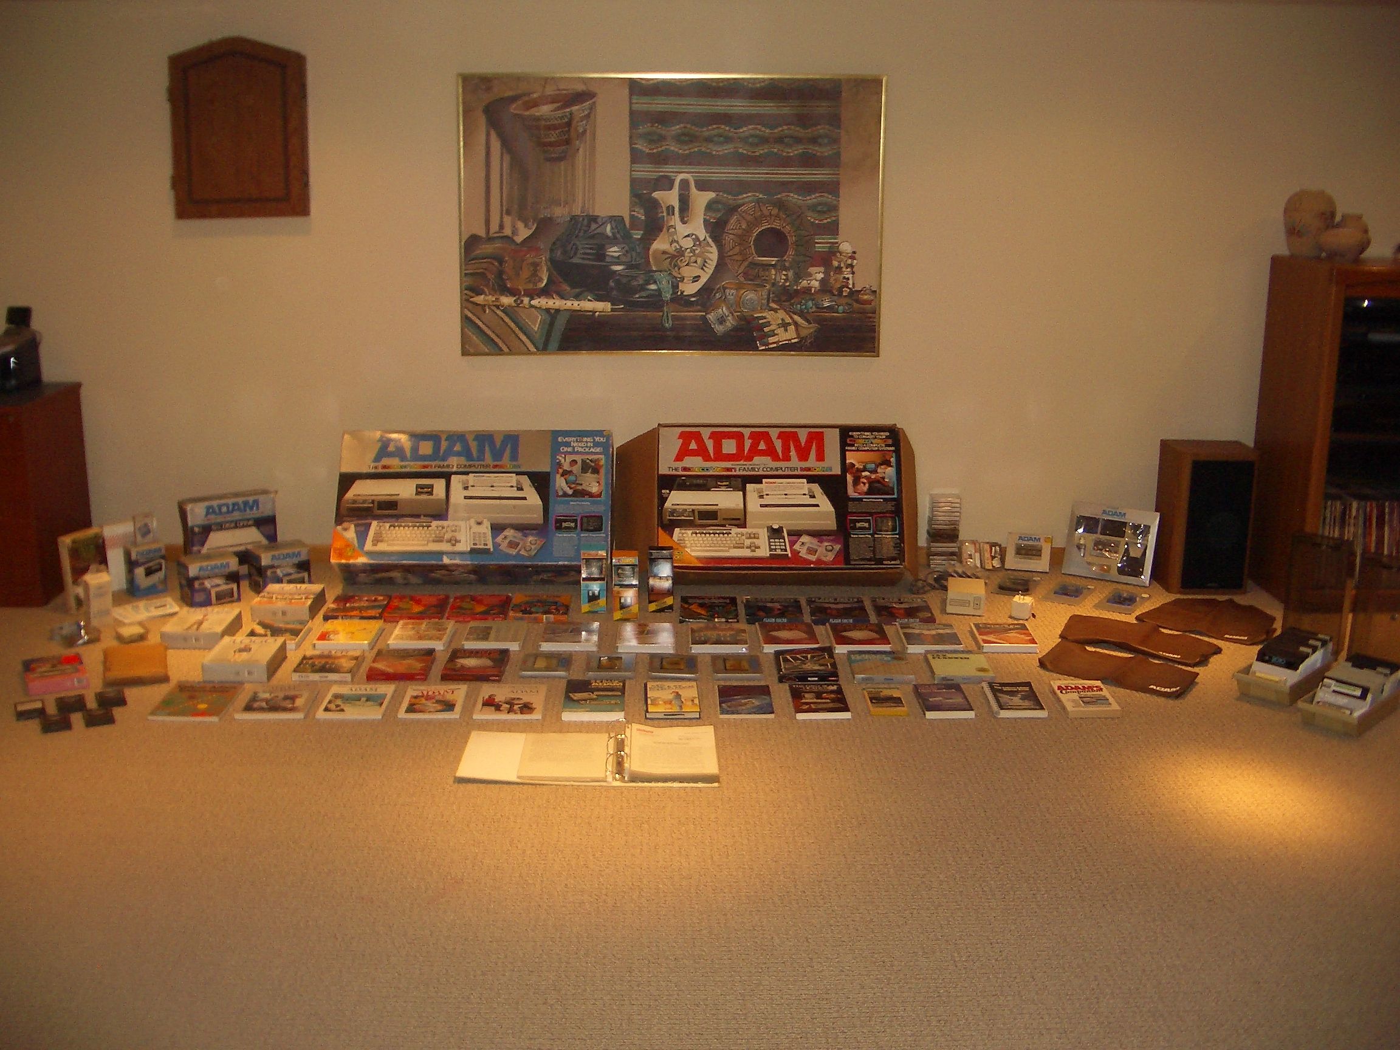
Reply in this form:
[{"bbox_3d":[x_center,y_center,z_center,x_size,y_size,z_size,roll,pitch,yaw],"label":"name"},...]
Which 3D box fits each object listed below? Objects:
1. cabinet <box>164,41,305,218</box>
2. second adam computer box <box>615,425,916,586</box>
[{"bbox_3d":[-1.553,-1.349,4.808,0.466,0.601,0.095,0,14,-2],"label":"cabinet"},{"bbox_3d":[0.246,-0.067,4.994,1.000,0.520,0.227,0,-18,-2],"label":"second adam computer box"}]

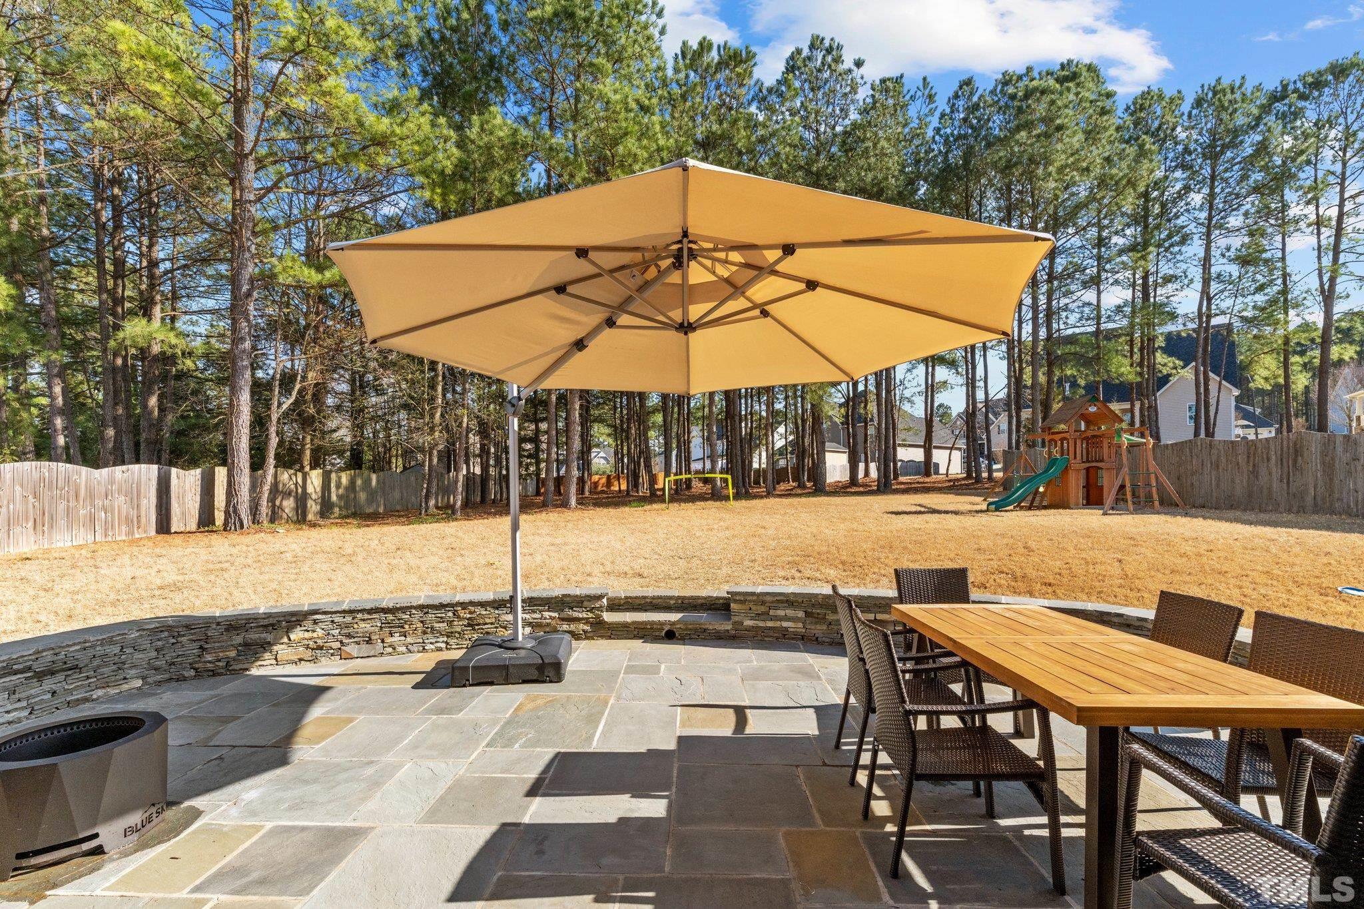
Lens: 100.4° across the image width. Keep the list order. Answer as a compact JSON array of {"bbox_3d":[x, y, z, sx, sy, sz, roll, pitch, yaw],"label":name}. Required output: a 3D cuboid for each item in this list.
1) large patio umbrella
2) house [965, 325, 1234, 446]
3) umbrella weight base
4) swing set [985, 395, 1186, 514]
[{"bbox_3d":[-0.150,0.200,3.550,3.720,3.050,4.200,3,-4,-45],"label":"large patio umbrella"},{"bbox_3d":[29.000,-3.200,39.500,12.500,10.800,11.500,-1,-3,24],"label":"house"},{"bbox_3d":[-1.400,1.700,4.810,0.850,0.200,0.850,0,-3,-7],"label":"umbrella weight base"},{"bbox_3d":[10.050,-0.080,15.100,5.200,2.950,4.100,0,-3,0],"label":"swing set"}]

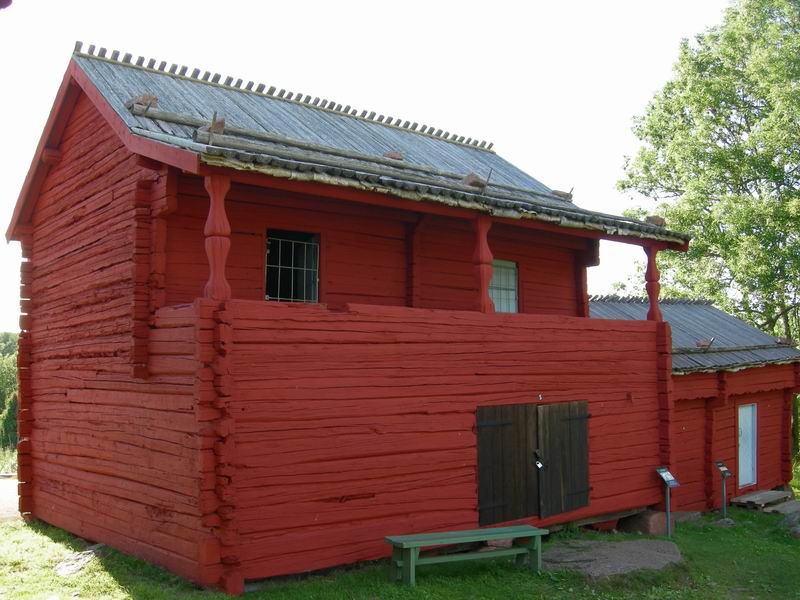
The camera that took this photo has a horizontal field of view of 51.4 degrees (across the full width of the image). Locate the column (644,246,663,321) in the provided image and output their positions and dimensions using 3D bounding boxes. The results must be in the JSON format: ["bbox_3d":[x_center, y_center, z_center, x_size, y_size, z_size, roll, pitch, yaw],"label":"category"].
[{"bbox_3d":[3.956,-0.228,12.991,0.200,1.130,0.190,3,-7,-38],"label":"column"}]

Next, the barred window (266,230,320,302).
[{"bbox_3d":[-1.417,-0.401,10.792,0.790,0.970,0.120,3,-7,-38],"label":"barred window"}]

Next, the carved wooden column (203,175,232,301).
[{"bbox_3d":[-1.853,-0.619,8.469,0.200,1.261,0.190,3,-7,-38],"label":"carved wooden column"}]

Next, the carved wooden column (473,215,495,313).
[{"bbox_3d":[1.079,-0.431,10.752,0.200,1.241,0.190,3,-7,-38],"label":"carved wooden column"}]

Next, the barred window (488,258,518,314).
[{"bbox_3d":[1.541,-0.169,13.091,0.740,0.920,0.120,3,-7,-38],"label":"barred window"}]

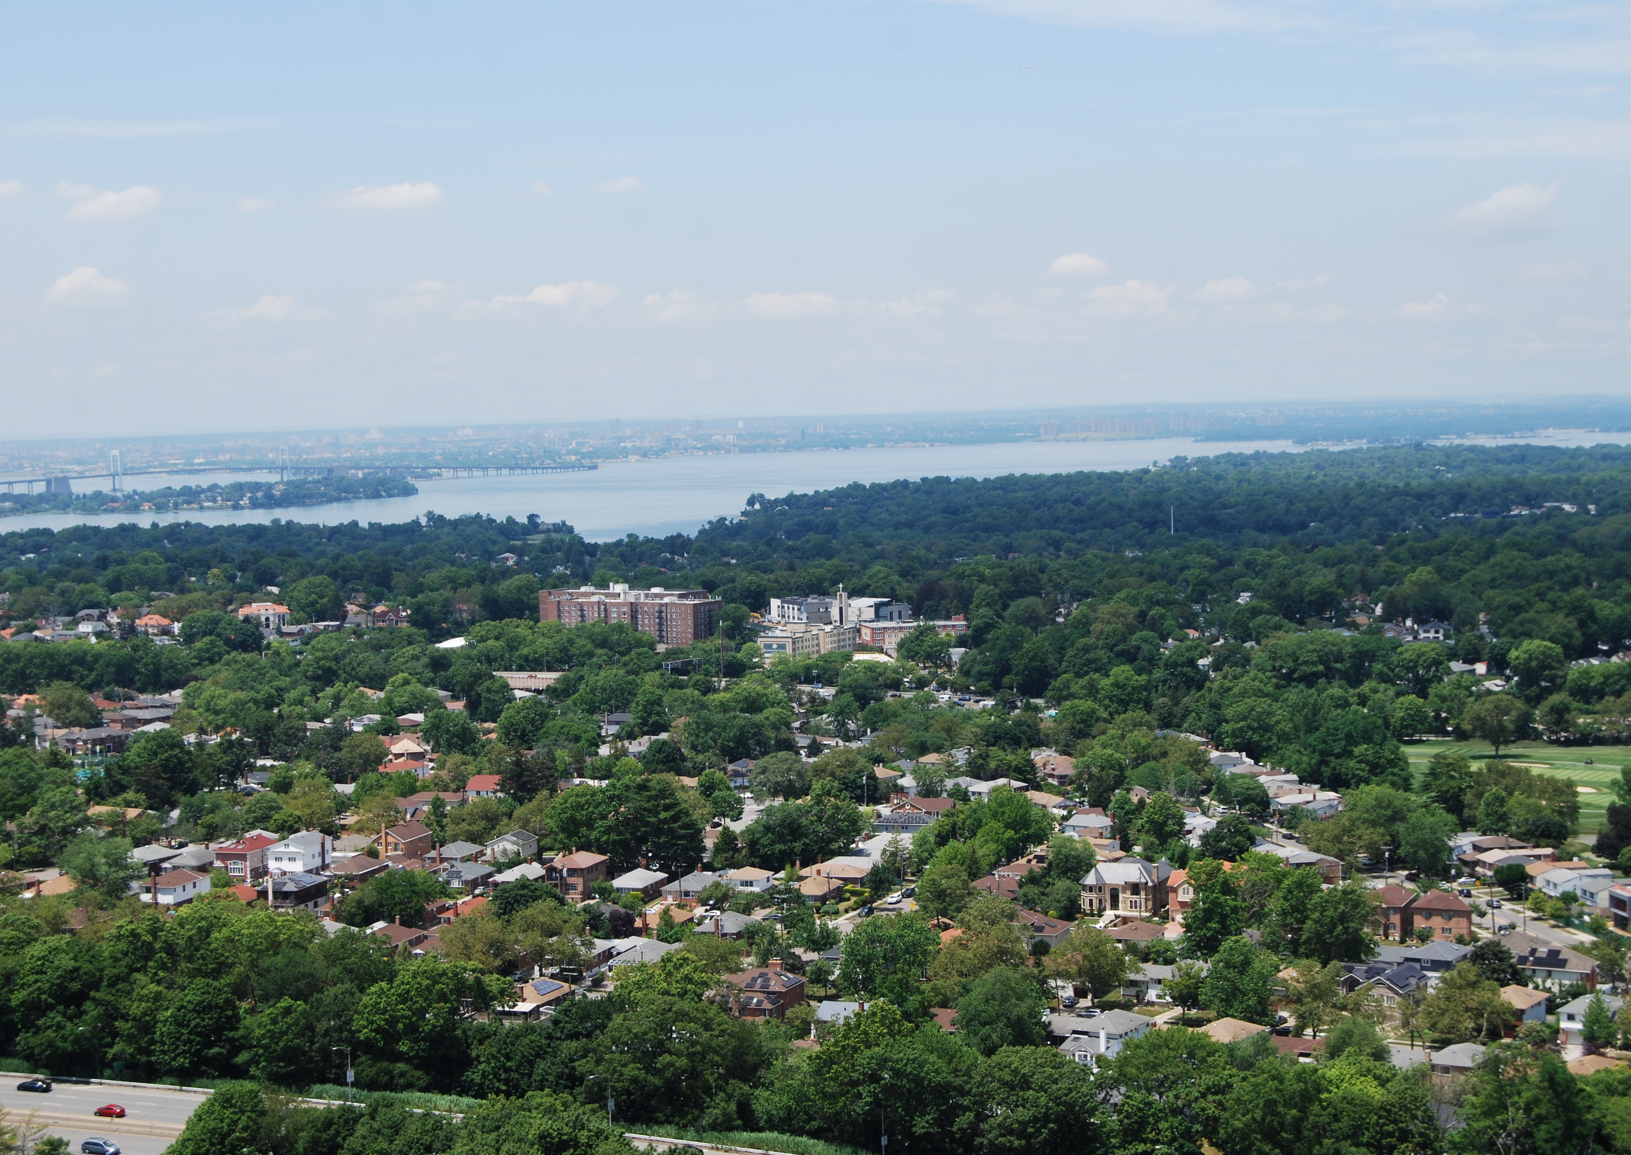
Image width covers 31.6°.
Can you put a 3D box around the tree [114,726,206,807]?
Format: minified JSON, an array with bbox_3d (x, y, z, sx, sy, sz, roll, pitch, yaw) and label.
[{"bbox_3d":[-176.530,51.450,771.270,22.530,22.150,22.530,-2,3,-13],"label":"tree"}]

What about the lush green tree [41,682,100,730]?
[{"bbox_3d":[-229.300,39.500,882.860,18.610,15.320,17.120,-2,3,-15],"label":"lush green tree"}]

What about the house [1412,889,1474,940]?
[{"bbox_3d":[115.670,61.650,528.800,10.800,8.400,10.000,0,4,20],"label":"house"}]

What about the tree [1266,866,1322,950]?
[{"bbox_3d":[84.860,59.040,510.530,10.300,15.400,10.300,-1,4,9],"label":"tree"}]

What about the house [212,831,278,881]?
[{"bbox_3d":[-124.980,61.380,631.640,8.500,8.600,14.000,0,4,15],"label":"house"}]

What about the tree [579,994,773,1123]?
[{"bbox_3d":[-19.720,65.740,391.910,26.640,18.480,22.640,-2,3,-3],"label":"tree"}]

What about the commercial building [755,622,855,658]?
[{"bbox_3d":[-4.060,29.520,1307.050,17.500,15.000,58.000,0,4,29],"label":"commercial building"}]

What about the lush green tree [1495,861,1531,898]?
[{"bbox_3d":[162.680,70.630,671.710,8.370,8.510,8.370,-1,3,14],"label":"lush green tree"}]

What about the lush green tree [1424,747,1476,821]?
[{"bbox_3d":[174.890,58.110,793.000,14.120,22.790,14.120,-1,3,12],"label":"lush green tree"}]

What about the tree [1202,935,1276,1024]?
[{"bbox_3d":[66.400,62.610,450.240,11.800,13.600,11.800,-1,4,8],"label":"tree"}]

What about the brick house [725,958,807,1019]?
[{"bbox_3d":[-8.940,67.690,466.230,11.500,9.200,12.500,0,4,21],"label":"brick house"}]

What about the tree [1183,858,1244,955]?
[{"bbox_3d":[79.500,66.090,576.060,11.880,20.120,11.280,-1,3,8],"label":"tree"}]

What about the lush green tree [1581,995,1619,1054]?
[{"bbox_3d":[126.080,71.660,462.520,5.430,9.630,5.430,-1,3,15],"label":"lush green tree"}]

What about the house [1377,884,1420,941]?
[{"bbox_3d":[112.770,65.290,566.740,9.000,9.000,14.000,0,4,22],"label":"house"}]

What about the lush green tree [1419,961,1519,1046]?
[{"bbox_3d":[113.750,74.030,501.400,17.620,14.070,16.210,-1,3,13],"label":"lush green tree"}]

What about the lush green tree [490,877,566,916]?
[{"bbox_3d":[-56.790,63.030,566.560,14.300,9.800,14.300,-2,4,-6],"label":"lush green tree"}]

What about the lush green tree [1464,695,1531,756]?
[{"bbox_3d":[190.860,41.380,805.190,18.200,17.200,18.200,-1,4,13],"label":"lush green tree"}]

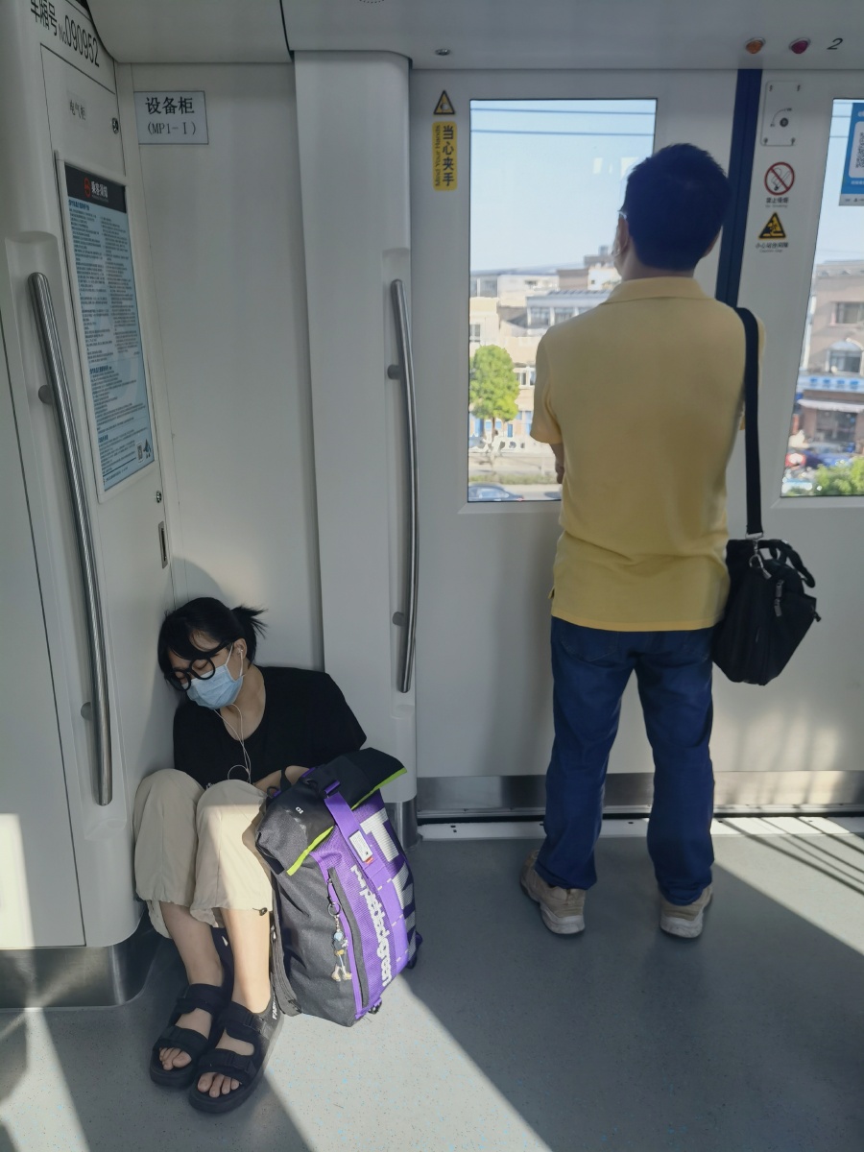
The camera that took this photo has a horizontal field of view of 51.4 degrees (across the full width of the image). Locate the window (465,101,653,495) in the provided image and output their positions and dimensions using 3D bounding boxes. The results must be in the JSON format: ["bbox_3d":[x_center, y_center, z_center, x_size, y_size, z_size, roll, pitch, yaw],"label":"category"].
[{"bbox_3d":[0.284,-0.598,2.053,0.397,0.876,0.030,-1,19,-1],"label":"window"}]

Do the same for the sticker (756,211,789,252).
[{"bbox_3d":[0.774,-0.780,2.037,0.076,0.086,0.003,-1,18,-1],"label":"sticker"}]

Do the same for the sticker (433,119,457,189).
[{"bbox_3d":[0.029,-0.906,1.939,0.054,0.136,0.006,-1,19,-1],"label":"sticker"}]

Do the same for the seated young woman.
[{"bbox_3d":[-0.366,0.483,1.891,0.450,0.750,0.810,1,18,4],"label":"seated young woman"}]

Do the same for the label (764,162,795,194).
[{"bbox_3d":[0.762,-0.869,1.967,0.067,0.067,0.005,-1,19,-1],"label":"label"}]

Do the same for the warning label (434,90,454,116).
[{"bbox_3d":[0.028,-1.023,1.945,0.046,0.049,0.003,-1,18,-1],"label":"warning label"}]

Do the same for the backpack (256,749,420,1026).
[{"bbox_3d":[-0.187,0.643,1.865,0.175,0.455,0.285,-1,16,31],"label":"backpack"}]

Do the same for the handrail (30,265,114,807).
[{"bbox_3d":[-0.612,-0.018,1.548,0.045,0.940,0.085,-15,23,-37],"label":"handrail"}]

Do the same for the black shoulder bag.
[{"bbox_3d":[0.688,-0.182,1.843,0.180,0.715,0.340,7,19,20],"label":"black shoulder bag"}]

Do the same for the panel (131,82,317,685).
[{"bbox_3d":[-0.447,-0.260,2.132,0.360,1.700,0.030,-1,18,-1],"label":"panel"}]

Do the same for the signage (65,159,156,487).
[{"bbox_3d":[-0.633,-0.486,1.803,0.012,0.580,0.345,-1,19,-1],"label":"signage"}]

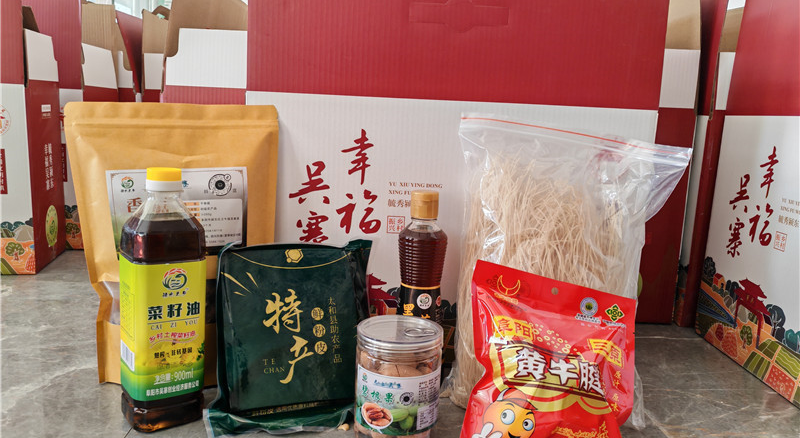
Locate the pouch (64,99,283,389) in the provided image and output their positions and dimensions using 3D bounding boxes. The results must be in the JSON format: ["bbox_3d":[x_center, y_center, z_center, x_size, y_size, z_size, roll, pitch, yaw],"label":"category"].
[{"bbox_3d":[-0.260,0.031,0.743,0.232,0.322,0.080,2,9,-4],"label":"pouch"}]

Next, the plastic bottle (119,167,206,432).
[{"bbox_3d":[-0.245,0.078,0.644,0.073,0.259,0.073,-3,10,-34],"label":"plastic bottle"}]

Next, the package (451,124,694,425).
[{"bbox_3d":[0.176,0.050,0.728,0.258,0.328,0.105,4,9,7],"label":"package"}]

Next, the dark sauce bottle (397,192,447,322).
[{"bbox_3d":[0.026,0.087,0.746,0.058,0.237,0.058,3,8,0],"label":"dark sauce bottle"}]

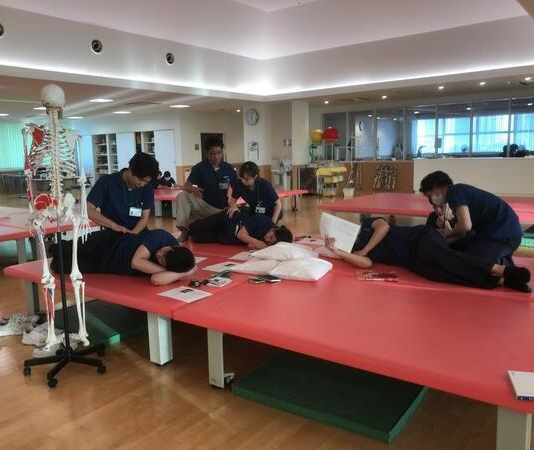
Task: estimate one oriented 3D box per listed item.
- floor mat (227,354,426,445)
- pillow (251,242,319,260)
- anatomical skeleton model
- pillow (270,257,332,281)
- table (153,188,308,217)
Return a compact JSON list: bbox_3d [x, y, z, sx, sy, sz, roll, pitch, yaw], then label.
[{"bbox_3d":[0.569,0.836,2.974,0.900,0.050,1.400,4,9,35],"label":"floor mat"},{"bbox_3d":[0.152,0.222,3.991,0.520,0.130,0.400,1,8,16],"label":"pillow"},{"bbox_3d":[-1.280,-0.016,2.934,0.430,1.628,0.280,-6,9,-33],"label":"anatomical skeleton model"},{"bbox_3d":[0.273,0.299,3.631,0.400,0.100,0.480,2,8,25],"label":"pillow"},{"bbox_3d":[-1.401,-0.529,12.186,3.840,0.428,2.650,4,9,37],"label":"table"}]

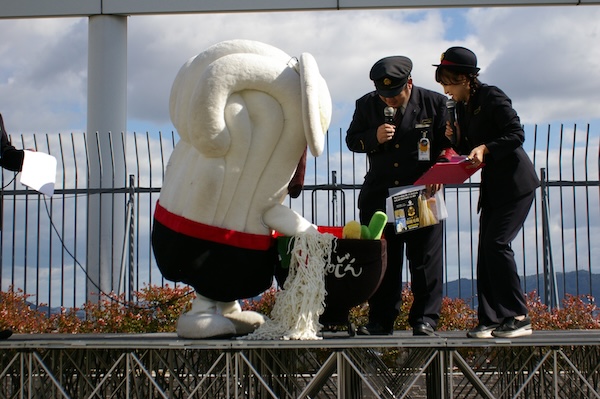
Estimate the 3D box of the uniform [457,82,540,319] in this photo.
[{"bbox_3d":[1.104,0.028,5.600,0.450,1.310,0.420,3,-7,-28],"label":"uniform"}]

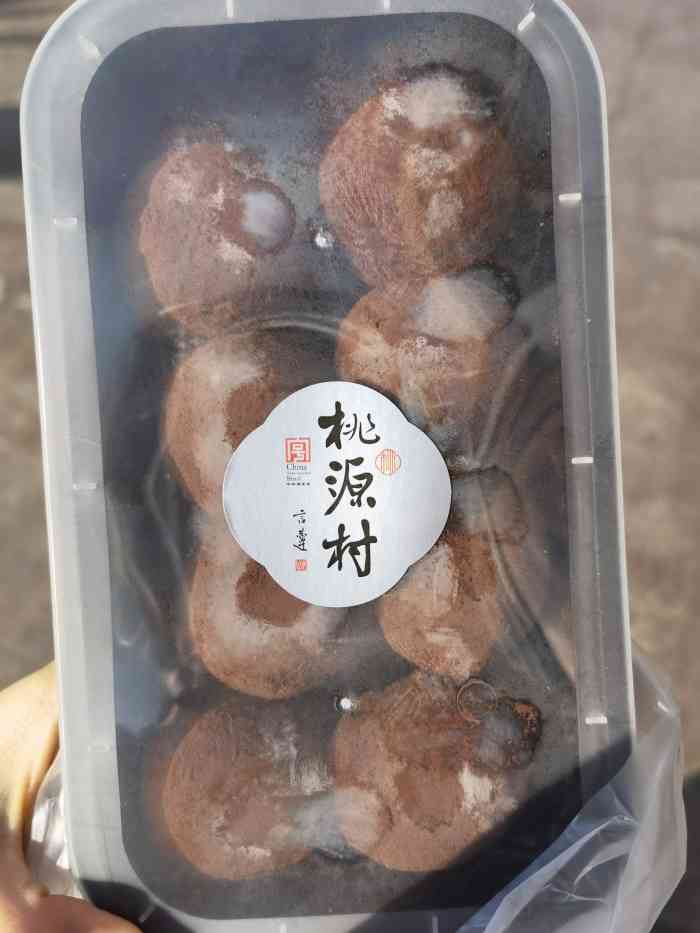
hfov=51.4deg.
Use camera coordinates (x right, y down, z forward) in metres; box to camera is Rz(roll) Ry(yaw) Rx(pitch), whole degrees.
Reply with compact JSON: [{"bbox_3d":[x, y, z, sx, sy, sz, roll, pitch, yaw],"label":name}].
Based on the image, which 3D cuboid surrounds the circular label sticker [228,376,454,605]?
[{"bbox_3d":[-0.003,0.007,0.174,0.055,0.001,0.054,0,91,-1],"label":"circular label sticker"}]

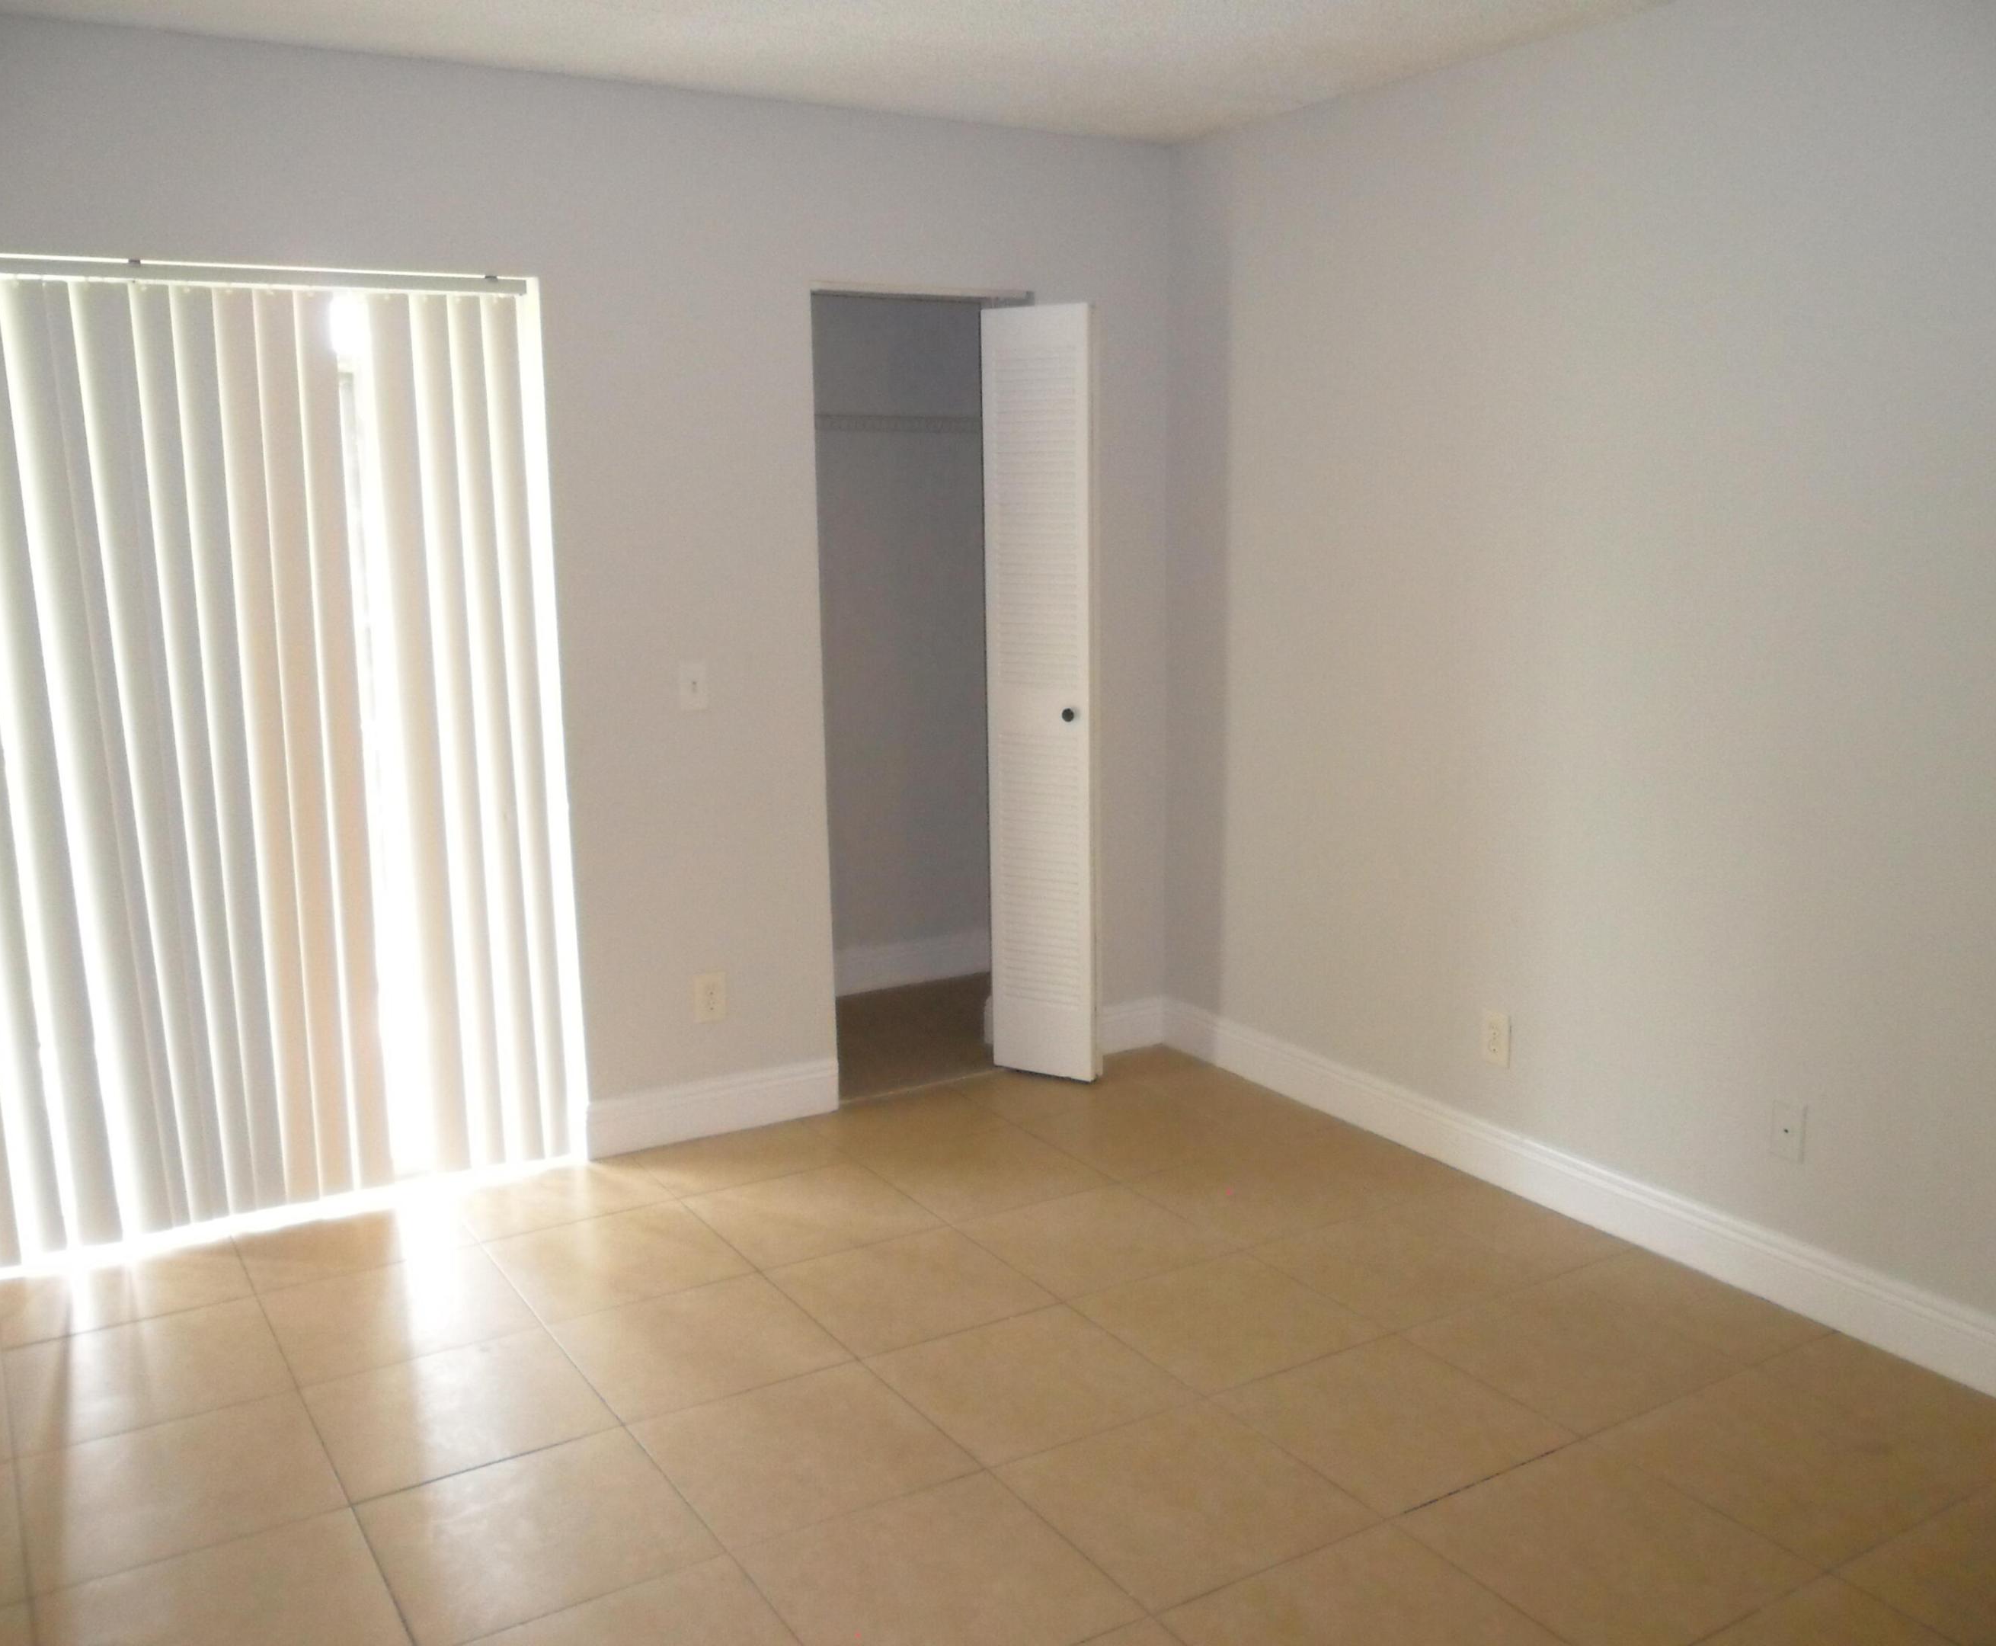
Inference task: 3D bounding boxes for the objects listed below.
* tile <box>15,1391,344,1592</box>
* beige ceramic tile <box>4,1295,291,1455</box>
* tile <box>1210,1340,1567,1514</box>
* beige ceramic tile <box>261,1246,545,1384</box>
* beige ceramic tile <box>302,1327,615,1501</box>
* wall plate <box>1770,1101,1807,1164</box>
[{"bbox_3d":[-1.284,1.034,2.677,0.430,0.010,0.430,-6,11,-31],"label":"tile"},{"bbox_3d":[-1.511,0.973,3.042,0.430,0.010,0.430,-6,11,-31],"label":"beige ceramic tile"},{"bbox_3d":[0.652,0.992,2.848,0.431,0.010,0.431,-6,11,-31],"label":"tile"},{"bbox_3d":[-1.156,0.943,3.299,0.437,0.010,0.437,-6,11,-31],"label":"beige ceramic tile"},{"bbox_3d":[-0.915,0.997,2.911,0.431,0.010,0.431,-6,11,-31],"label":"beige ceramic tile"},{"bbox_3d":[1.489,0.582,3.226,0.008,0.114,0.070,-6,11,-31],"label":"wall plate"}]

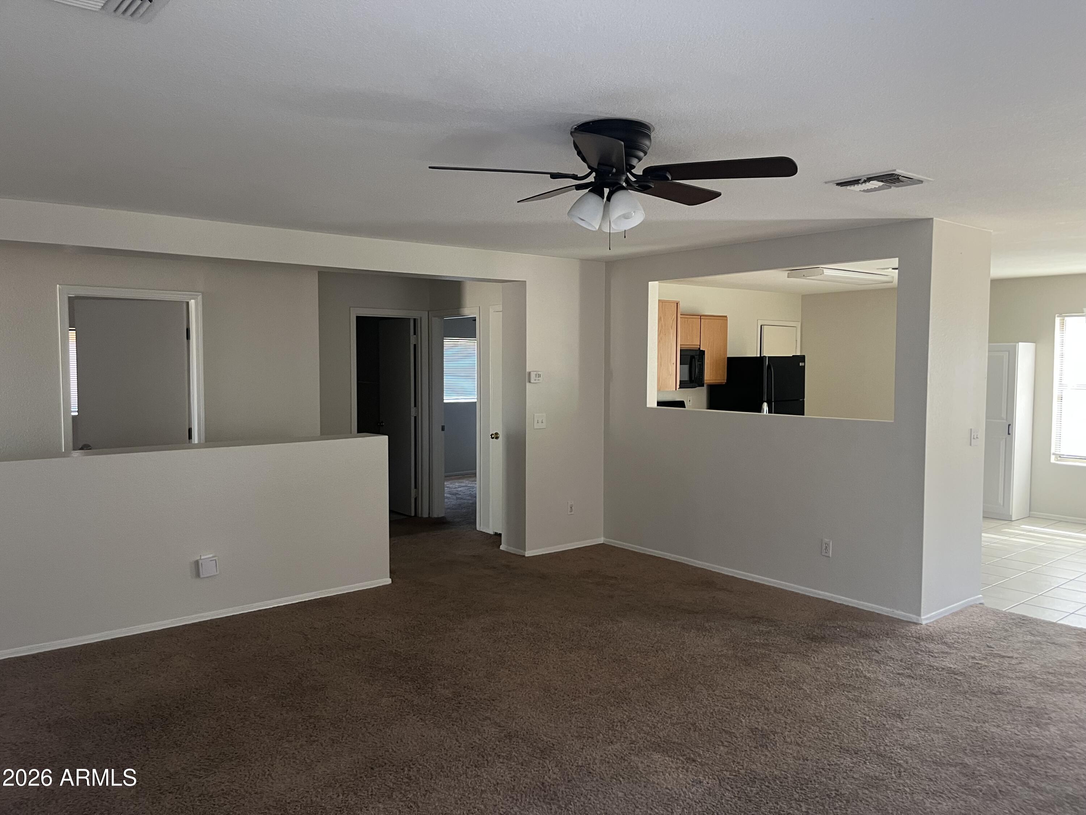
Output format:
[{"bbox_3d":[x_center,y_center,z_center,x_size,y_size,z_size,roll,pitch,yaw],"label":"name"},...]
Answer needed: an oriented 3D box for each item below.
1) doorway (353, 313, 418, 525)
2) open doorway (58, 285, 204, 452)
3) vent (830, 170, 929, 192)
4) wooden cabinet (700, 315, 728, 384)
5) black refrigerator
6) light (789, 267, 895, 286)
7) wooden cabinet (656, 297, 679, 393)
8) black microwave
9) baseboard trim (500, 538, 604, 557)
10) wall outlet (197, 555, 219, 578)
[{"bbox_3d":[-1.554,0.118,8.078,0.727,2.038,0.128,-3,4,-40],"label":"doorway"},{"bbox_3d":[-2.904,0.219,5.826,0.931,2.098,0.136,-3,4,-40],"label":"open doorway"},{"bbox_3d":[1.593,-1.061,3.855,0.353,0.032,0.353,-3,4,-40],"label":"vent"},{"bbox_3d":[1.787,-0.635,9.105,0.472,0.754,0.313,-3,4,-40],"label":"wooden cabinet"},{"bbox_3d":[2.422,0.246,9.277,0.698,1.647,0.778,-3,4,-40],"label":"black refrigerator"},{"bbox_3d":[2.906,-1.264,7.889,1.260,0.067,0.377,-3,4,-40],"label":"light"},{"bbox_3d":[0.834,-0.531,7.122,0.329,0.764,0.642,-3,4,-40],"label":"wooden cabinet"},{"bbox_3d":[1.335,-0.416,8.700,0.756,0.406,0.377,-3,4,-40],"label":"black microwave"},{"bbox_3d":[0.067,1.176,7.053,0.838,0.046,0.353,-3,4,-40],"label":"baseboard trim"},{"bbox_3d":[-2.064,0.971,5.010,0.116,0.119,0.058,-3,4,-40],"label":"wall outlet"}]

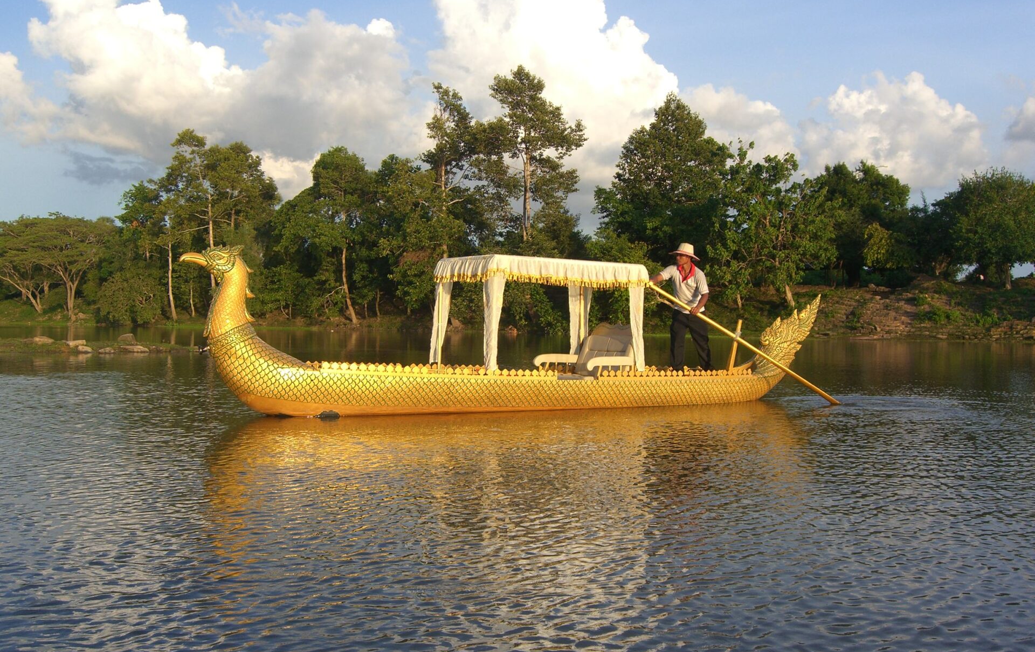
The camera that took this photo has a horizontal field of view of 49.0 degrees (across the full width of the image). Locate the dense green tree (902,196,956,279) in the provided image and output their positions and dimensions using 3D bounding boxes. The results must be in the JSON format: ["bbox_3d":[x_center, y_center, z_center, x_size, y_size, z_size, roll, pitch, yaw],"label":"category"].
[{"bbox_3d":[27.302,-5.765,75.000,4.040,5.390,4.040,1,1,20],"label":"dense green tree"}]

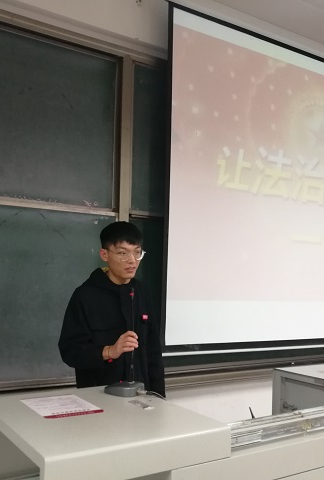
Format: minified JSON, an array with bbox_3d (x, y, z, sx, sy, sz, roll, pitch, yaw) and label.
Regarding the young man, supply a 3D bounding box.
[{"bbox_3d":[-0.234,0.772,2.216,0.530,1.720,0.420,4,-6,-29],"label":"young man"}]

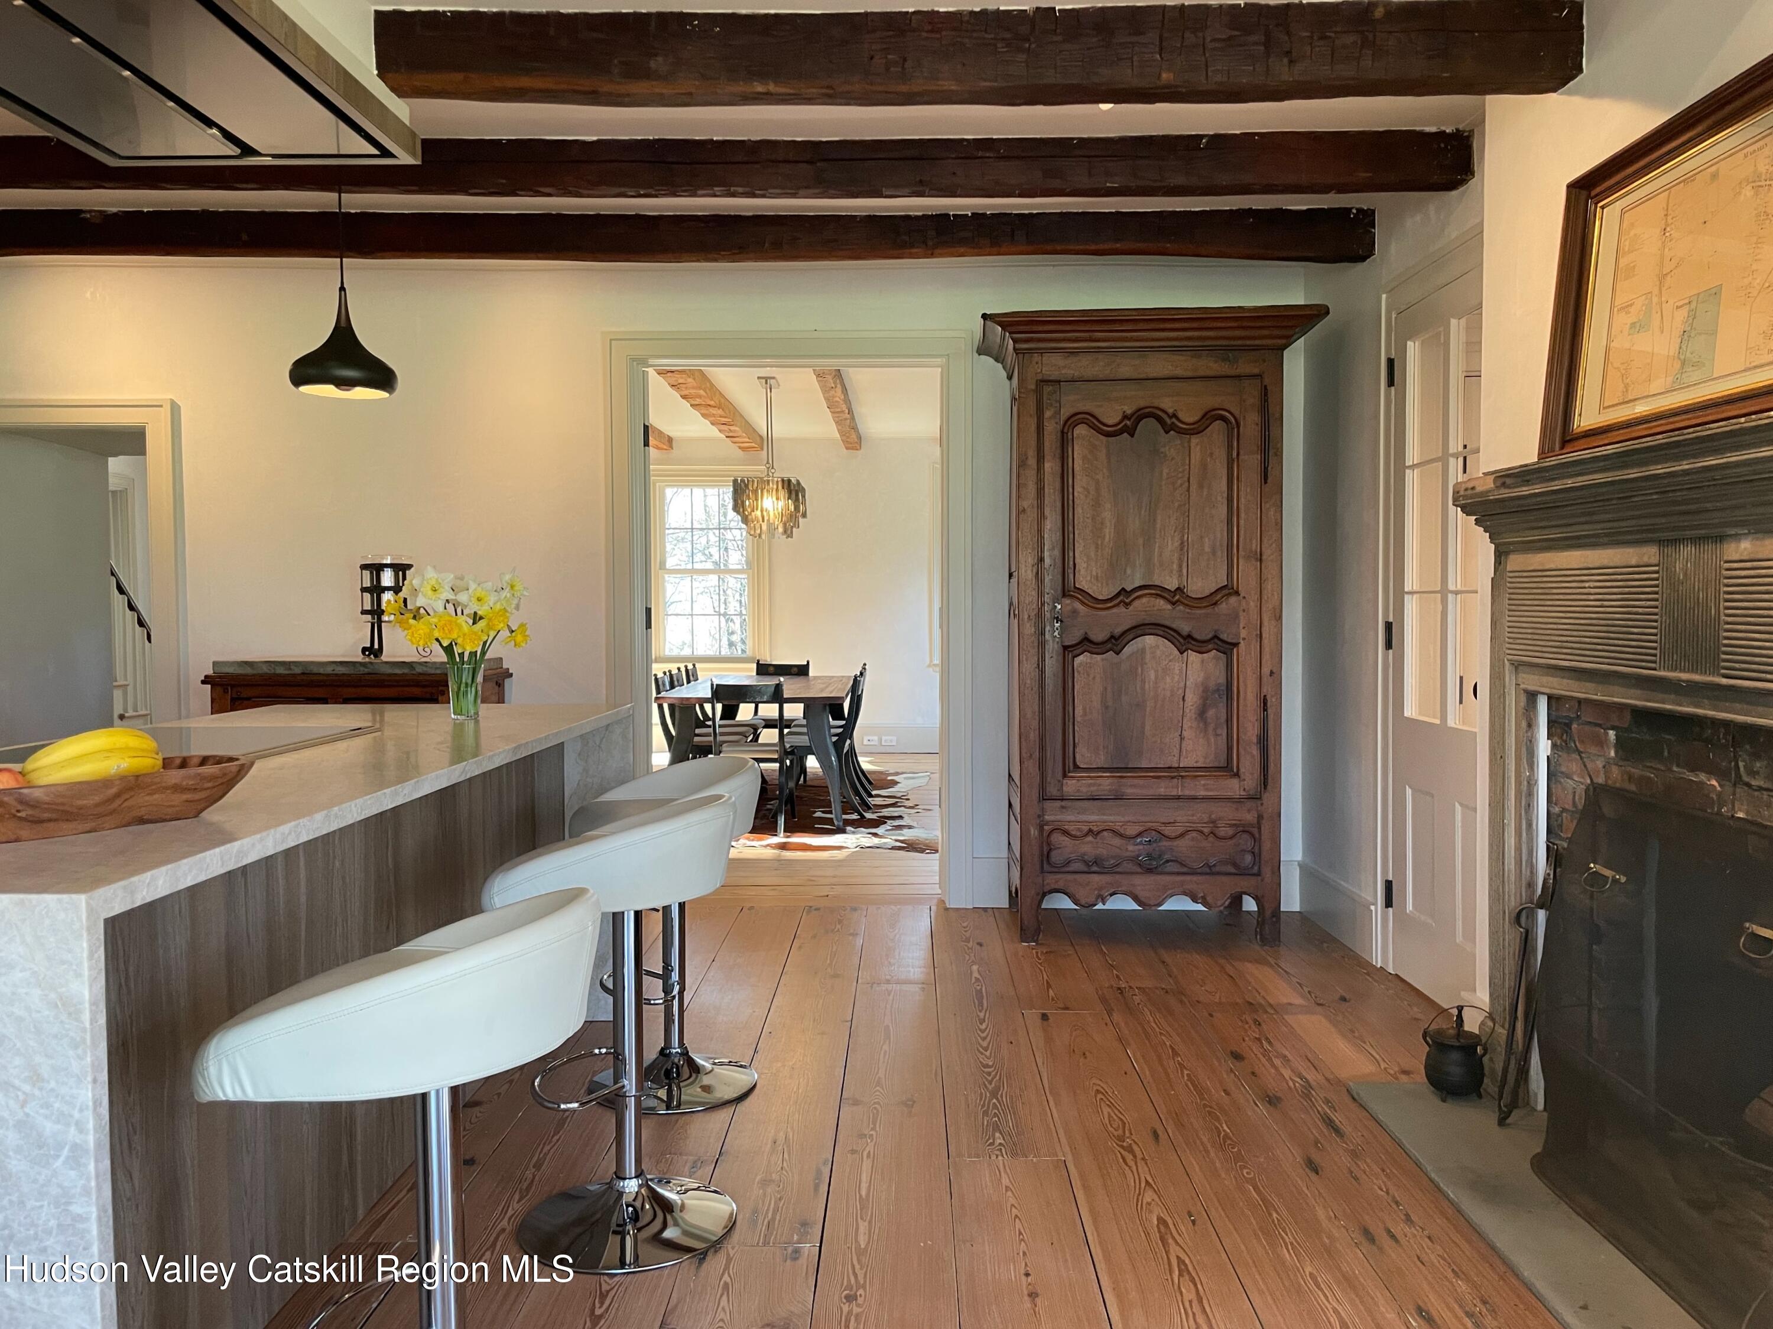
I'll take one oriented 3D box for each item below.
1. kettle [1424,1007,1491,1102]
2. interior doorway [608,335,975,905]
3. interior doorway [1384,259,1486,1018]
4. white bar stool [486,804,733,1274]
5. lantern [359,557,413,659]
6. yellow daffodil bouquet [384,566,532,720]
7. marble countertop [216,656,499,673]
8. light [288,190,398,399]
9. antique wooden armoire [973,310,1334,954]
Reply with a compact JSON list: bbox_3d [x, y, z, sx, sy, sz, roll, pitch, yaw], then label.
[{"bbox_3d":[1.369,0.920,3.180,0.175,0.206,0.150,1,3,26],"label":"kettle"},{"bbox_3d":[-0.374,-0.165,5.292,1.428,2.250,0.200,0,2,1],"label":"interior doorway"},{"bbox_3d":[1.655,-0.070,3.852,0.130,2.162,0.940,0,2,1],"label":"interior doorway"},{"bbox_3d":[-0.530,0.665,2.547,0.485,0.817,0.490,0,2,1],"label":"white bar stool"},{"bbox_3d":[-1.886,-0.213,5.032,0.195,0.385,0.195,0,2,1],"label":"lantern"},{"bbox_3d":[-1.079,-0.054,3.367,0.373,0.384,0.310,0,2,1],"label":"yellow daffodil bouquet"},{"bbox_3d":[-1.968,0.006,5.013,0.926,0.042,0.411,0,2,1],"label":"marble countertop"},{"bbox_3d":[-1.530,-1.041,3.746,0.312,0.586,0.312,0,2,1],"label":"light"},{"bbox_3d":[0.913,-0.117,4.844,1.163,2.180,0.670,0,2,1],"label":"antique wooden armoire"}]

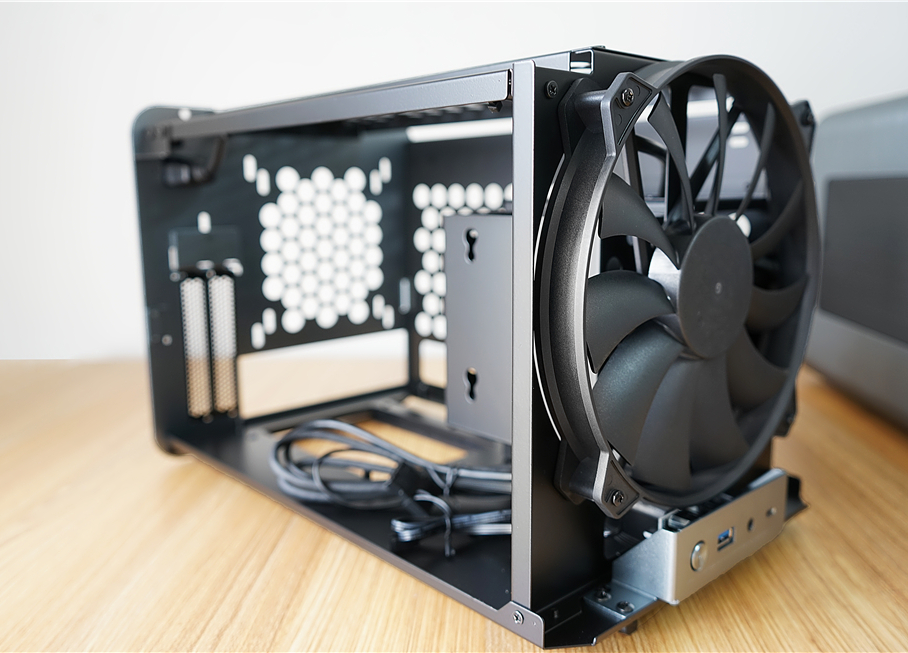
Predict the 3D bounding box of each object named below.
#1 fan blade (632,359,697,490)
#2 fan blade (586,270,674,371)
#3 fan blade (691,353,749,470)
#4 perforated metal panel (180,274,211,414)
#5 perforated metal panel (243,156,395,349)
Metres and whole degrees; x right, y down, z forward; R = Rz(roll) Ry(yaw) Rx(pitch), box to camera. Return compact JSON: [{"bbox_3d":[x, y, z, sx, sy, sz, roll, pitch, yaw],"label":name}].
[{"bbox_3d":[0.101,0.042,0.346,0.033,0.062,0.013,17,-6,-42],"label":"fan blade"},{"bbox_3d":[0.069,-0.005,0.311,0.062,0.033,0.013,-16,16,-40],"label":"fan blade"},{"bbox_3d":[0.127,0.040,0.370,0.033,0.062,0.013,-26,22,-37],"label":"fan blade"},{"bbox_3d":[-0.183,0.016,0.543,0.016,0.099,0.003,-9,13,-42],"label":"perforated metal panel"},{"bbox_3d":[-0.103,-0.062,0.610,0.135,0.146,0.004,-9,13,-42],"label":"perforated metal panel"}]

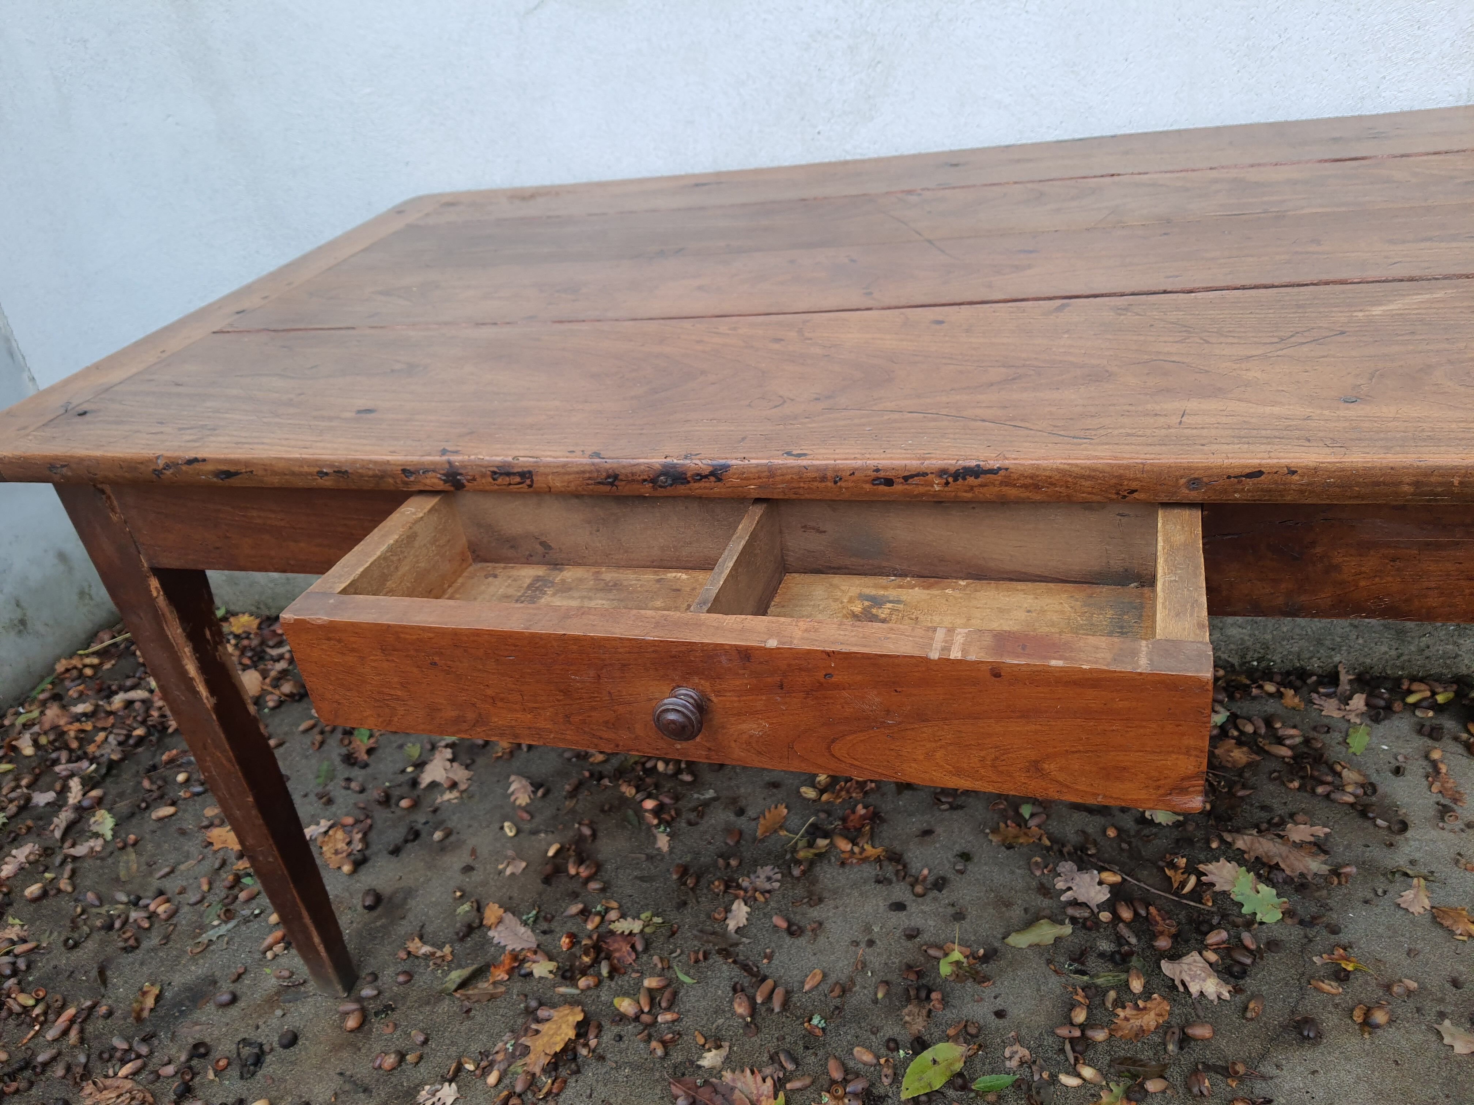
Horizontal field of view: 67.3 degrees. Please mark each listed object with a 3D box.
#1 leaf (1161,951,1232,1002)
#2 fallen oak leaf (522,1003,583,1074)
[{"bbox_3d":[0.487,0.452,1.174,0.048,0.016,0.069,-17,32,-13],"label":"leaf"},{"bbox_3d":[-0.207,0.536,1.229,0.055,0.018,0.090,17,40,37],"label":"fallen oak leaf"}]

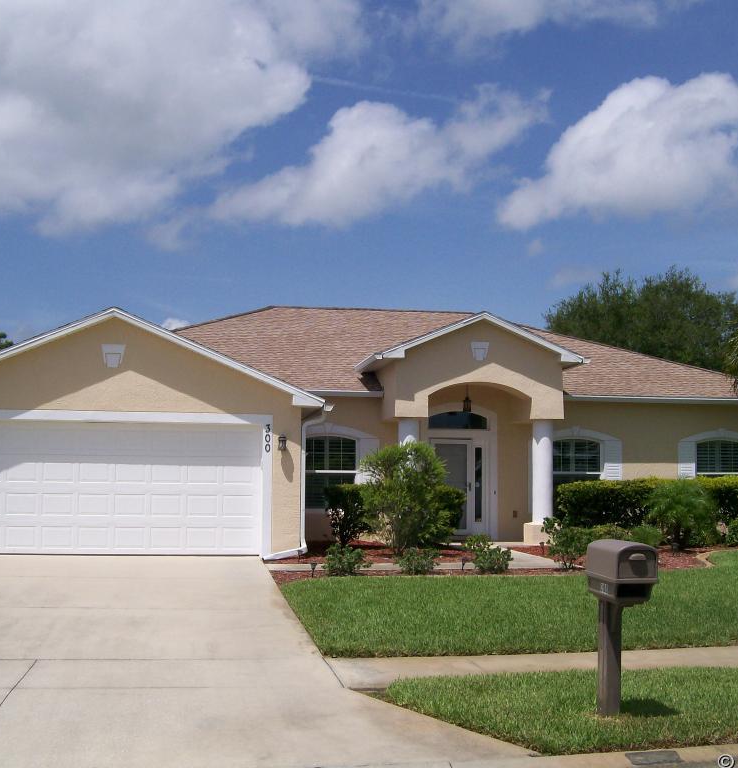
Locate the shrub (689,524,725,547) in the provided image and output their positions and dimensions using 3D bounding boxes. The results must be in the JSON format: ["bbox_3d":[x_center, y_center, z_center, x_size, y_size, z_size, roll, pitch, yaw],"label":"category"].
[{"bbox_3d":[6.726,3.015,21.287,0.738,0.410,0.738,1,-3,-6],"label":"shrub"}]

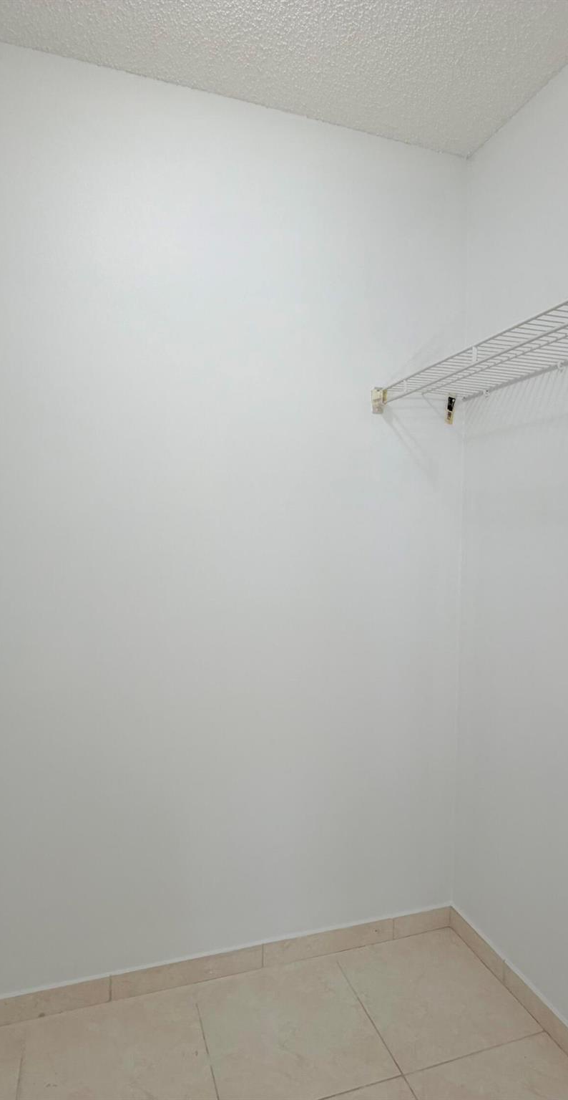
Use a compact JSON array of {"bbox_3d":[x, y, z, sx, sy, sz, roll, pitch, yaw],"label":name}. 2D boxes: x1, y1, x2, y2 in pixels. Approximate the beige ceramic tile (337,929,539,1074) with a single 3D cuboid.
[{"bbox_3d":[0.408,1.231,1.657,0.417,0.010,0.422,0,2,-18],"label":"beige ceramic tile"}]

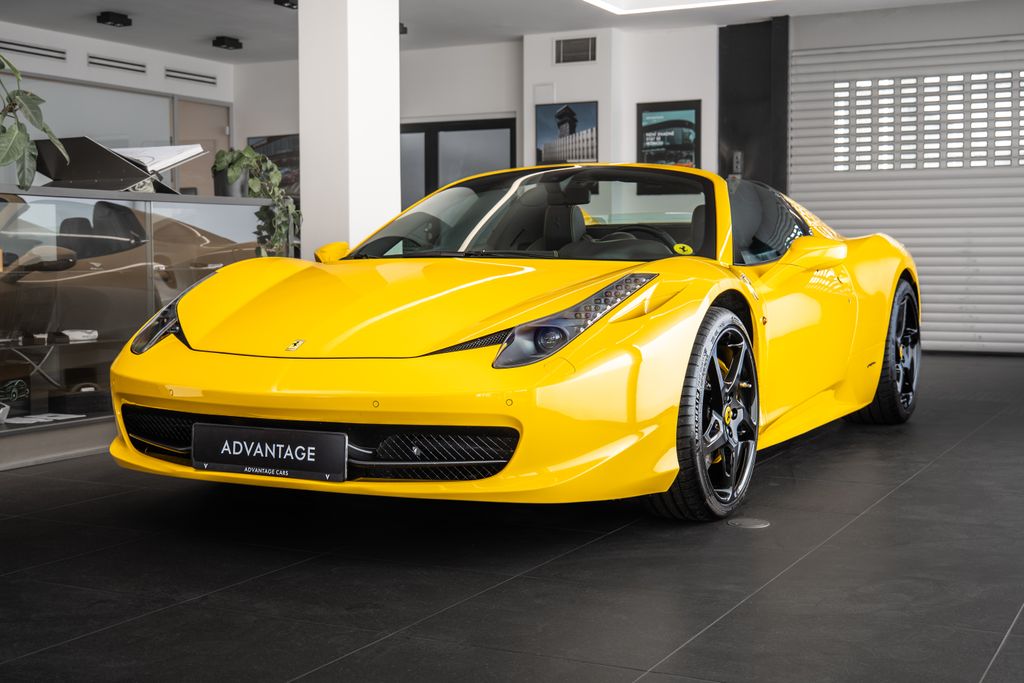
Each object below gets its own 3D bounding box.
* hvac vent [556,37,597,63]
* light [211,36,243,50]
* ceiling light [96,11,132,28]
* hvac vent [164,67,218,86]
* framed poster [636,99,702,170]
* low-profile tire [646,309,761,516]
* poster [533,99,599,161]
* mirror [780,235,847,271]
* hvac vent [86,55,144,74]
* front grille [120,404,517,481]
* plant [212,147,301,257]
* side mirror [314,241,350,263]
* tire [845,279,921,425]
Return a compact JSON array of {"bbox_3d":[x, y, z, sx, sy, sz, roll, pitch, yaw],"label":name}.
[{"bbox_3d":[0.588,-2.664,11.729,0.425,0.220,0.030,2,4,29],"label":"hvac vent"},{"bbox_3d":[-2.629,-2.757,11.842,0.135,0.085,0.250,2,5,29],"label":"light"},{"bbox_3d":[-3.366,-2.734,10.871,0.140,0.084,0.245,2,4,29],"label":"ceiling light"},{"bbox_3d":[-3.228,-2.669,12.944,0.030,0.100,0.730,2,5,29],"label":"hvac vent"},{"bbox_3d":[1.435,-1.767,11.697,0.634,0.847,0.030,2,4,29],"label":"framed poster"},{"bbox_3d":[0.598,0.225,4.060,0.240,0.672,0.672,2,4,28],"label":"low-profile tire"},{"bbox_3d":[0.510,-1.778,11.826,0.653,0.847,0.030,2,4,29],"label":"poster"},{"bbox_3d":[1.062,-0.318,4.516,0.210,0.130,0.150,2,4,28],"label":"mirror"},{"bbox_3d":[-3.708,-2.607,12.075,0.030,0.100,0.725,2,5,29],"label":"hvac vent"},{"bbox_3d":[-0.623,0.286,3.616,1.400,0.165,0.190,2,5,29],"label":"front grille"},{"bbox_3d":[-1.287,-0.681,6.408,0.400,0.580,0.380,2,5,29],"label":"plant"},{"bbox_3d":[-0.739,-0.373,5.458,0.220,0.110,0.150,2,5,29],"label":"side mirror"},{"bbox_3d":[1.850,0.052,6.467,0.305,0.718,0.718,2,4,29],"label":"tire"}]

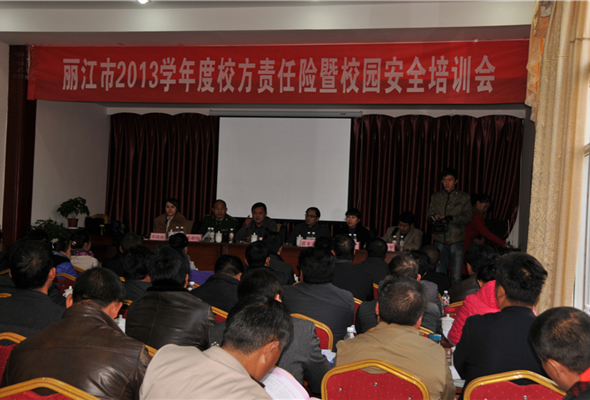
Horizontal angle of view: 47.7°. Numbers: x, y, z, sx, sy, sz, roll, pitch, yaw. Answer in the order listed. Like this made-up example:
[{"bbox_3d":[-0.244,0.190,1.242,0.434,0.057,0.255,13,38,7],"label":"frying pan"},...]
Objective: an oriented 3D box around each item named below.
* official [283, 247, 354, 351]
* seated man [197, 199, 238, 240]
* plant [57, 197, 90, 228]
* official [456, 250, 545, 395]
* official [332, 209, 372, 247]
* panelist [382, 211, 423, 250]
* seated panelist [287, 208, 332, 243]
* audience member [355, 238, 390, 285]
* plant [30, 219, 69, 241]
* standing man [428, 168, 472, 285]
[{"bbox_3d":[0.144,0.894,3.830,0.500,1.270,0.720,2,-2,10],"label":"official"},{"bbox_3d":[-1.042,0.644,8.621,0.520,1.300,0.720,2,-1,9],"label":"seated man"},{"bbox_3d":[-2.974,0.168,8.950,0.410,0.430,0.410,2,-1,9],"label":"plant"},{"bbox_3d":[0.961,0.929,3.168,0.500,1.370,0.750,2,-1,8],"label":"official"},{"bbox_3d":[0.692,0.738,8.322,0.480,1.260,0.700,2,-1,12],"label":"official"},{"bbox_3d":[1.311,0.763,7.904,0.540,1.250,0.720,2,-2,10],"label":"panelist"},{"bbox_3d":[0.209,0.722,8.164,0.540,1.270,0.720,2,-2,10],"label":"seated panelist"},{"bbox_3d":[0.726,0.977,5.980,0.500,1.270,0.720,2,-2,10],"label":"audience member"},{"bbox_3d":[-3.024,0.513,8.242,0.500,0.550,0.500,2,-2,10],"label":"plant"},{"bbox_3d":[1.688,0.515,7.280,0.520,1.740,0.420,2,-2,24],"label":"standing man"}]

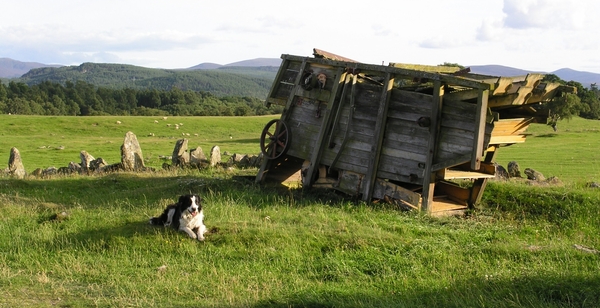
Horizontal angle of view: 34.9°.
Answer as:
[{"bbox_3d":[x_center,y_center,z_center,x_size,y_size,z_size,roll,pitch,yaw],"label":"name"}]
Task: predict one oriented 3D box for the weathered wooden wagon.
[{"bbox_3d":[1.545,-0.339,14.481,4.050,1.900,1.650,13,10,33],"label":"weathered wooden wagon"}]

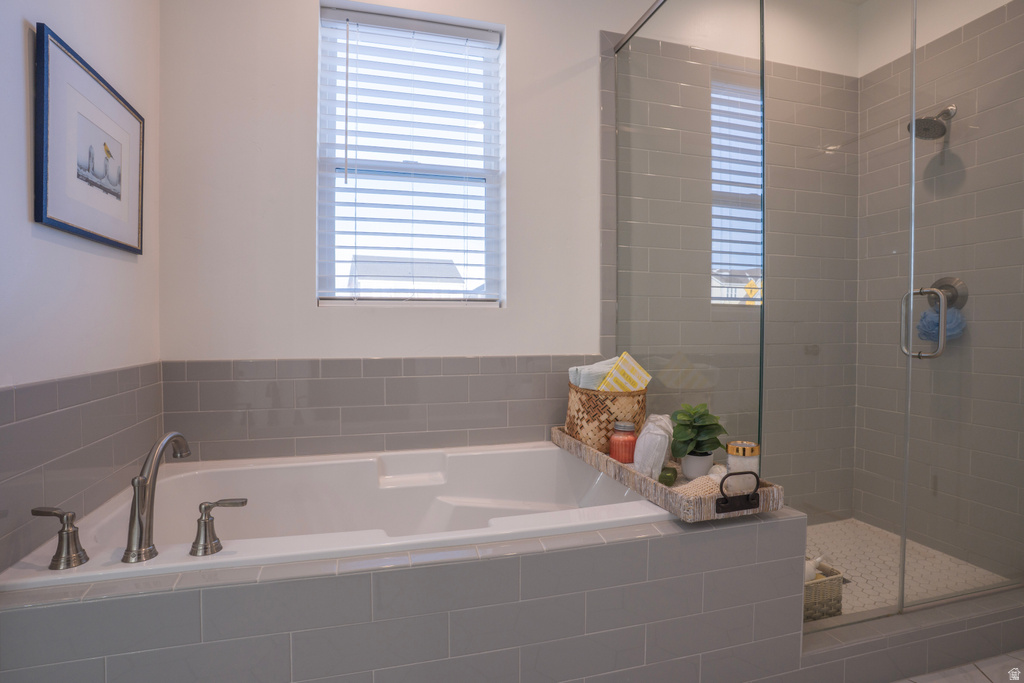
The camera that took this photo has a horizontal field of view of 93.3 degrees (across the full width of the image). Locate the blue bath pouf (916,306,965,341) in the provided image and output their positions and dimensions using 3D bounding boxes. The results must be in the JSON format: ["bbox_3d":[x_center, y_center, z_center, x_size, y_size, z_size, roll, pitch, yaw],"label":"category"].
[{"bbox_3d":[1.723,-0.070,1.944,0.145,0.138,0.145,0,2,-15],"label":"blue bath pouf"}]

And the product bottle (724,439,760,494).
[{"bbox_3d":[0.626,0.341,1.318,0.088,0.124,0.088,0,2,-17],"label":"product bottle"}]

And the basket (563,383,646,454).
[{"bbox_3d":[0.349,0.279,1.819,0.255,0.224,0.255,0,2,-17],"label":"basket"}]

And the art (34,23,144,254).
[{"bbox_3d":[-1.045,-0.461,1.225,0.020,0.412,0.442,0,2,-15],"label":"art"}]

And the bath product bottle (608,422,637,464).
[{"bbox_3d":[0.370,0.335,1.609,0.089,0.122,0.089,0,1,0],"label":"bath product bottle"}]

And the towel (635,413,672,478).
[{"bbox_3d":[0.434,0.314,1.486,0.080,0.170,0.110,0,2,-17],"label":"towel"}]

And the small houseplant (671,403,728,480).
[{"bbox_3d":[0.554,0.292,1.441,0.155,0.212,0.155,0,2,-17],"label":"small houseplant"}]

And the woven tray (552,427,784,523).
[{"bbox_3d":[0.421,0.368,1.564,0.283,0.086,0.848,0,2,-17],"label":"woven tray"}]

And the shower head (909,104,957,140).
[{"bbox_3d":[1.694,-0.879,1.935,0.210,0.165,0.125,0,2,-15],"label":"shower head"}]

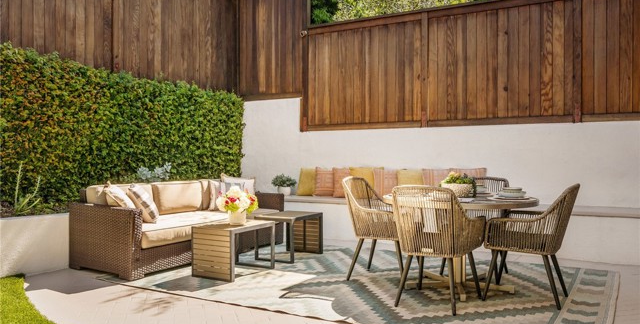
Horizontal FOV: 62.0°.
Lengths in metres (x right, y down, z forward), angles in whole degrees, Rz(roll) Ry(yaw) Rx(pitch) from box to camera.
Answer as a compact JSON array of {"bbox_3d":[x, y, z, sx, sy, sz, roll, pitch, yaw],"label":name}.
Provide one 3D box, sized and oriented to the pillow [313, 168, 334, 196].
[{"bbox_3d":[0.090,0.280,7.345,0.430,0.420,0.140,0,-14,31],"label":"pillow"}]

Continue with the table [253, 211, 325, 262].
[{"bbox_3d":[-0.314,0.787,5.693,0.460,0.449,0.599,0,1,31],"label":"table"}]

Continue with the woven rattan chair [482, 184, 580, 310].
[{"bbox_3d":[1.612,0.592,4.036,0.647,0.880,0.583,0,0,35],"label":"woven rattan chair"}]

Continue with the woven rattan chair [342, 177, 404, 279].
[{"bbox_3d":[0.536,0.584,4.676,0.663,0.861,0.562,0,1,31],"label":"woven rattan chair"}]

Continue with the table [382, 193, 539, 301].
[{"bbox_3d":[1.177,0.666,4.475,1.299,0.727,1.299,0,0,31],"label":"table"}]

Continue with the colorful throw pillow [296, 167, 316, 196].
[{"bbox_3d":[-0.140,0.281,7.483,0.430,0.420,0.140,0,-14,31],"label":"colorful throw pillow"}]

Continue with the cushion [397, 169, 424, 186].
[{"bbox_3d":[1.190,0.289,6.859,0.435,0.429,0.148,0,-15,31],"label":"cushion"}]

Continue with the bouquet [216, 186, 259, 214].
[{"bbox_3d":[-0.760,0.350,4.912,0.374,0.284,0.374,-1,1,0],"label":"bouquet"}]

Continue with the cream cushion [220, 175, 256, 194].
[{"bbox_3d":[-0.998,0.397,6.524,0.445,0.445,0.148,0,-15,11],"label":"cream cushion"}]

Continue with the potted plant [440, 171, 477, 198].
[{"bbox_3d":[1.162,0.189,4.480,0.302,0.217,0.302,0,0,31],"label":"potted plant"}]

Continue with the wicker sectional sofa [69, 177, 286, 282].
[{"bbox_3d":[-1.452,0.624,5.883,0.975,0.806,2.279,0,0,31],"label":"wicker sectional sofa"}]

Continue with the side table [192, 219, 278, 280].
[{"bbox_3d":[-0.792,0.807,4.969,0.463,0.447,0.636,0,0,29],"label":"side table"}]

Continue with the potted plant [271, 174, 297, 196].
[{"bbox_3d":[-0.515,0.332,7.521,0.342,0.316,0.342,-1,1,0],"label":"potted plant"}]

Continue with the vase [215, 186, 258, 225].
[{"bbox_3d":[-0.773,0.405,5.032,0.398,0.360,0.382,0,0,0],"label":"vase"}]

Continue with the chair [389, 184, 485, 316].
[{"bbox_3d":[0.844,0.590,3.857,0.562,0.861,0.663,0,1,31],"label":"chair"}]

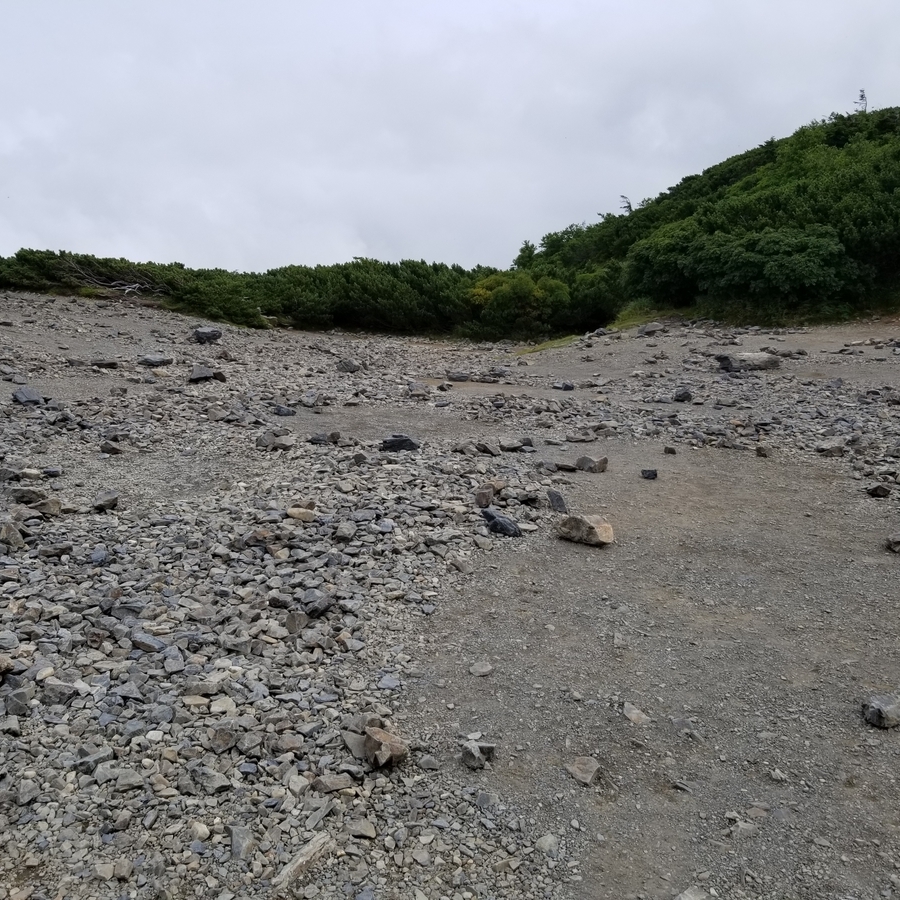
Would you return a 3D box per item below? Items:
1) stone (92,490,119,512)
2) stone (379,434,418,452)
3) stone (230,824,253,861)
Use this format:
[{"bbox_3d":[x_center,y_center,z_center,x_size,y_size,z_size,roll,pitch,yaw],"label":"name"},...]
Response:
[{"bbox_3d":[-2.286,0.342,5.982,0.148,0.130,0.126,-2,5,-21],"label":"stone"},{"bbox_3d":[-0.464,-0.060,8.286,0.330,0.150,0.214,0,5,-3],"label":"stone"},{"bbox_3d":[-0.565,1.069,2.456,0.058,0.069,0.087,-1,5,-13],"label":"stone"}]

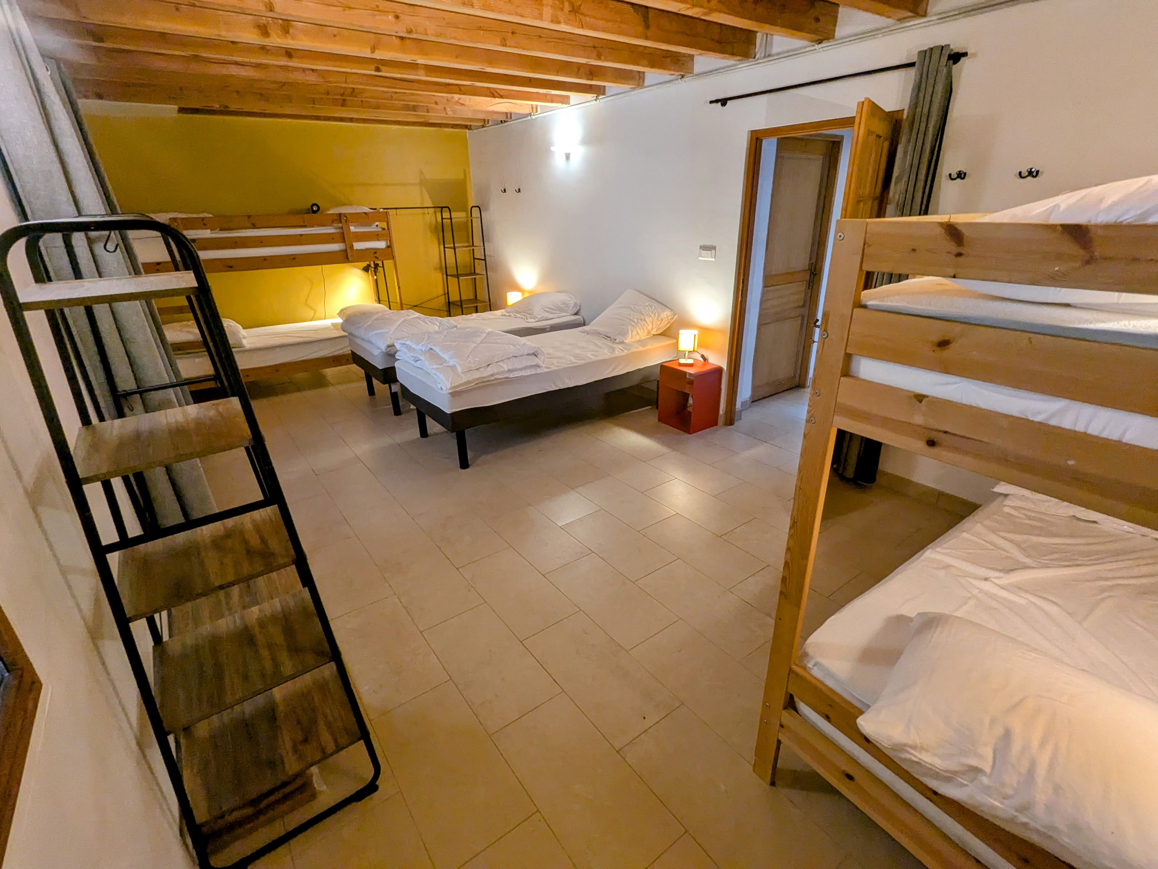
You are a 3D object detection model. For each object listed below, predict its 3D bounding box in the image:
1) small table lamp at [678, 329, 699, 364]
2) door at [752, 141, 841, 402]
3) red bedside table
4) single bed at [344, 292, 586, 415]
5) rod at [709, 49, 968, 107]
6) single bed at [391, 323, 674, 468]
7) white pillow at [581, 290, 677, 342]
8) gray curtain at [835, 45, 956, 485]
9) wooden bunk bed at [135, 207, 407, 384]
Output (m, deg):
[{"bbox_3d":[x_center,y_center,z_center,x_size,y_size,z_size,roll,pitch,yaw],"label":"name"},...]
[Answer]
[{"bbox_3d":[0.815,-0.652,4.010,0.140,0.270,0.125,3,24,11],"label":"small table lamp"},{"bbox_3d":[1.726,-1.291,4.391,0.730,2.030,0.045,-18,28,-33],"label":"door"},{"bbox_3d":[0.856,-0.307,4.141,0.305,0.472,0.335,-18,28,-33],"label":"red bedside table"},{"bbox_3d":[-1.004,-0.838,5.155,2.020,0.720,0.910,-18,28,-33],"label":"single bed"},{"bbox_3d":[1.315,-1.939,2.954,0.080,0.050,1.460,-18,28,-33],"label":"rod"},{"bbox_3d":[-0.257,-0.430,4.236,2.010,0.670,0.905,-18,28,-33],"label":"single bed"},{"bbox_3d":[0.393,-0.950,4.415,0.560,0.140,0.580,-37,42,-17],"label":"white pillow"},{"bbox_3d":[1.678,-0.738,2.880,0.130,2.230,0.240,-18,28,-33],"label":"gray curtain"},{"bbox_3d":[-2.886,-1.270,5.174,2.050,1.580,0.950,-18,28,-33],"label":"wooden bunk bed"}]

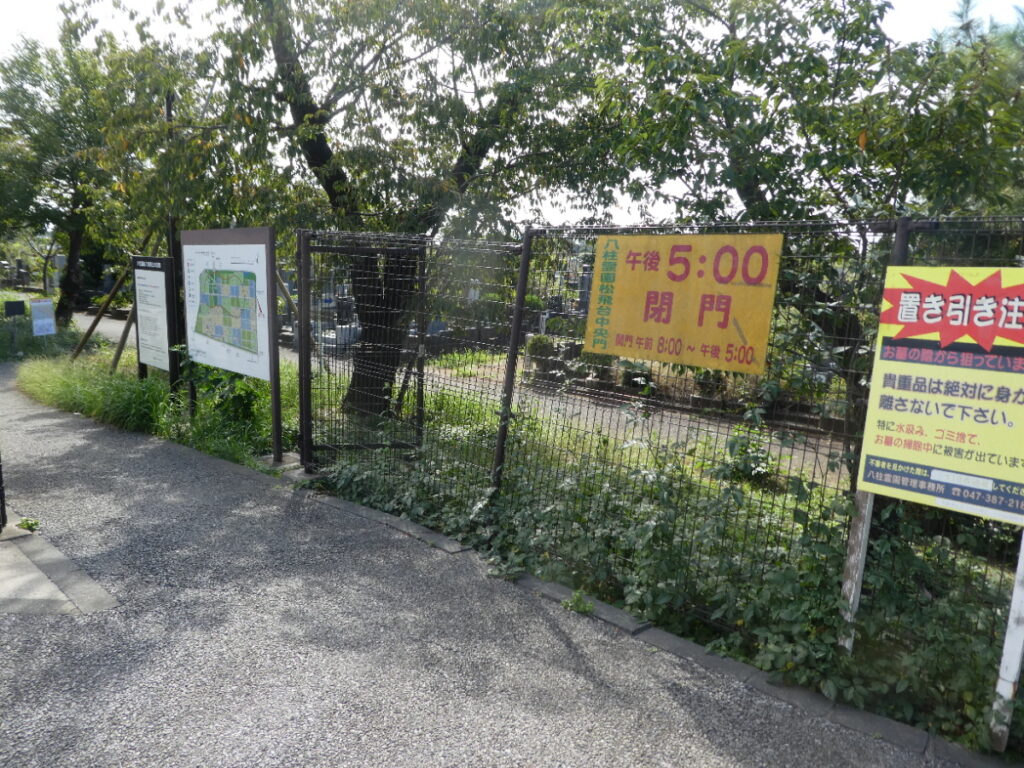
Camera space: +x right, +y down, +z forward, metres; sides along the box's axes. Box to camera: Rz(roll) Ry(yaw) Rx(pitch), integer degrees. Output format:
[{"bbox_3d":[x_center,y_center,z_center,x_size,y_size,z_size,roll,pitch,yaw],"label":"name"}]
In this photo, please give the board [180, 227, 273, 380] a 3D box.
[{"bbox_3d":[-2.383,-0.693,5.946,1.635,1.167,0.055,10,13,43],"label":"board"}]

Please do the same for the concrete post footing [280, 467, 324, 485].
[{"bbox_3d":[-1.536,0.694,5.293,0.280,0.090,0.250,10,13,43],"label":"concrete post footing"}]

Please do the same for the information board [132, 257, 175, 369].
[{"bbox_3d":[-3.540,-0.707,7.070,0.956,1.084,0.055,10,13,43],"label":"information board"}]

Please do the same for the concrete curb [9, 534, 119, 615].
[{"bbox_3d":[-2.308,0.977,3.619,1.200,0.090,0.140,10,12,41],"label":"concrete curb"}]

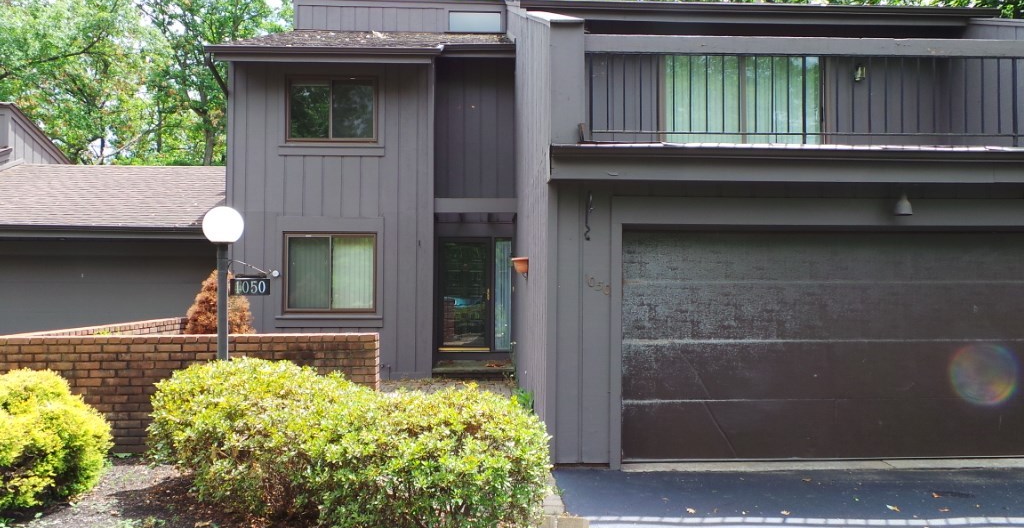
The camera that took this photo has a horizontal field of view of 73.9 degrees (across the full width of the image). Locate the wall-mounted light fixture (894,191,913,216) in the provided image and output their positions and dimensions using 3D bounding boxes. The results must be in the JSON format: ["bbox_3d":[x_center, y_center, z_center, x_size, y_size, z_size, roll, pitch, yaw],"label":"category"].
[{"bbox_3d":[3.424,-0.529,5.950,0.158,0.225,0.220,0,-1,-2],"label":"wall-mounted light fixture"}]

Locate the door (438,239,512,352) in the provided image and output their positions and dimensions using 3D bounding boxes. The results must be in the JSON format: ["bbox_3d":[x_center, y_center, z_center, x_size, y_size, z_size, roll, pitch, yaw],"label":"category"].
[{"bbox_3d":[-0.654,0.565,12.200,1.330,2.050,0.120,0,-1,-2],"label":"door"}]

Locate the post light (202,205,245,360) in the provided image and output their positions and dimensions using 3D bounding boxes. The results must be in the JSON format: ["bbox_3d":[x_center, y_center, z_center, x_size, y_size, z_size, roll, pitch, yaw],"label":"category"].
[{"bbox_3d":[-2.118,0.569,4.960,0.305,1.980,0.305,0,-1,-2],"label":"post light"}]

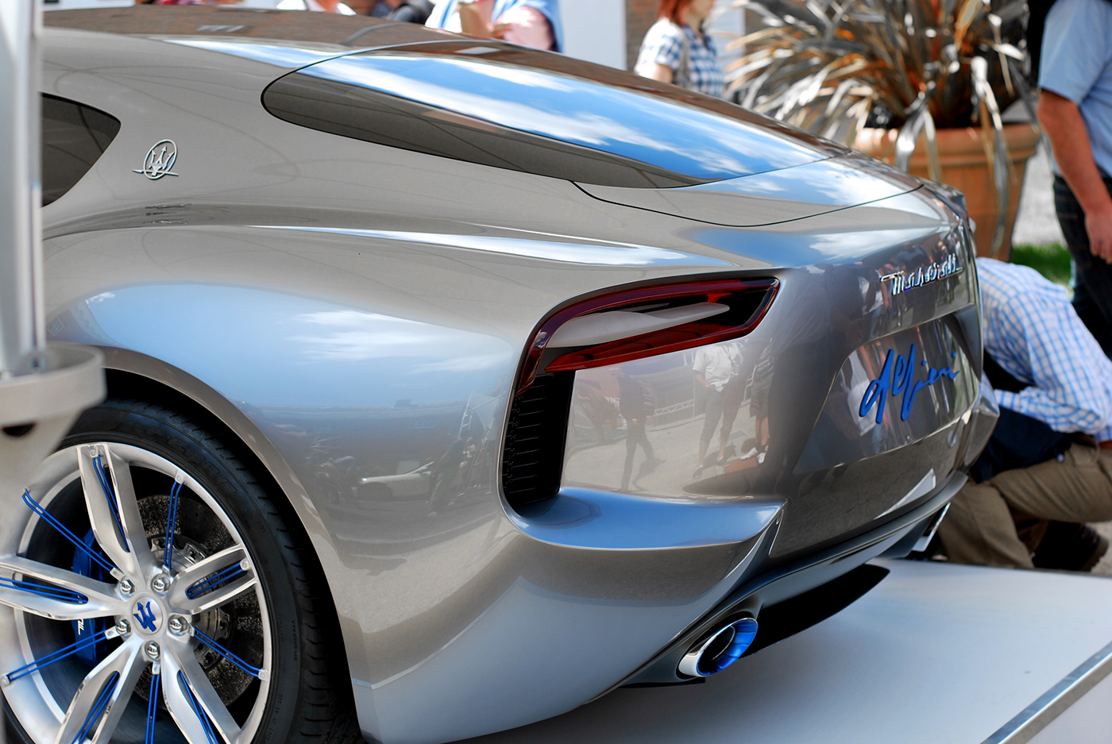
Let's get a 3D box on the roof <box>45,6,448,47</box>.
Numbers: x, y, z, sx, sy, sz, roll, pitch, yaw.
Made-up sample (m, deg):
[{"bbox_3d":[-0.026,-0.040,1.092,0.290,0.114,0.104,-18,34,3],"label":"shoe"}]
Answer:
[{"bbox_3d":[-0.655,-0.636,4.406,1.080,0.120,1.020,6,11,28],"label":"roof"}]

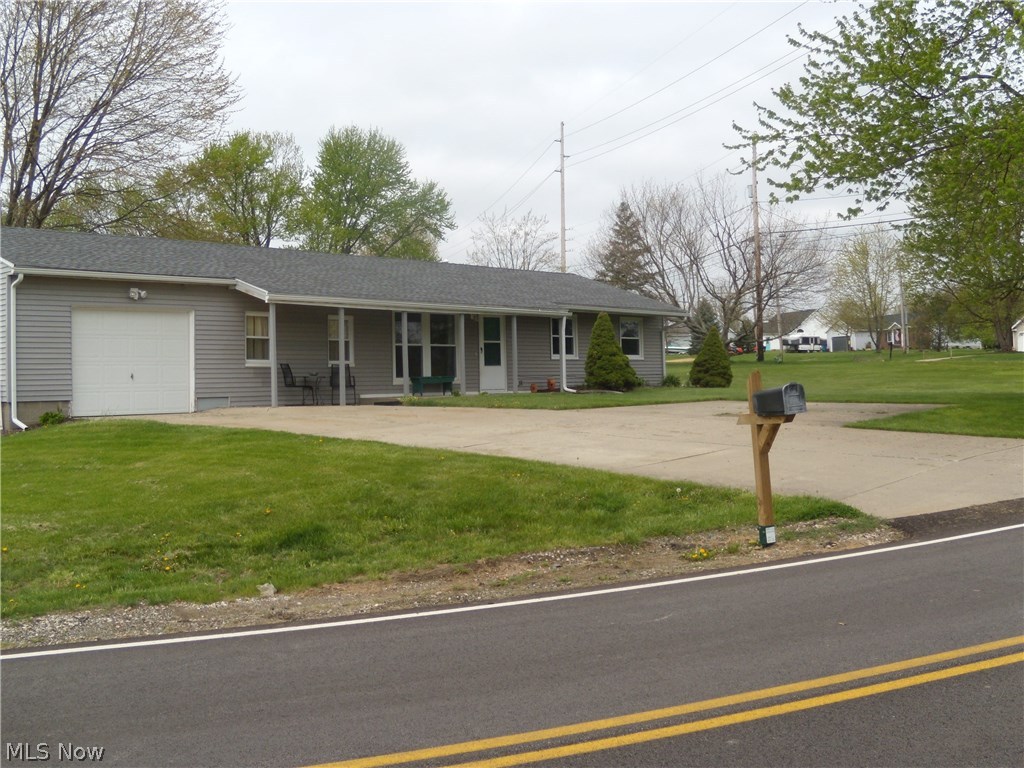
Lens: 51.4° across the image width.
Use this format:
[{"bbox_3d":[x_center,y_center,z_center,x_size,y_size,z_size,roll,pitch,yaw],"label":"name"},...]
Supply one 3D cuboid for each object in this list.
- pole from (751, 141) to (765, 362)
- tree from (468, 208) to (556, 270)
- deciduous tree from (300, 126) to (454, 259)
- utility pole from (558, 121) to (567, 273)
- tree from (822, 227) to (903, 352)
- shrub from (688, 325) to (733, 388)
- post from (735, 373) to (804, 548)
[{"bbox_3d":[12.479,-6.770,54.000,0.380,11.300,0.380,-2,1,0],"label":"pole"},{"bbox_3d":[0.096,-6.162,68.000,5.800,10.100,5.600,0,1,0],"label":"tree"},{"bbox_3d":[-6.025,-5.936,47.000,6.900,10.900,6.600,0,1,0],"label":"deciduous tree"},{"bbox_3d":[4.103,-11.347,86.000,0.450,19.900,0.450,0,1,0],"label":"utility pole"},{"bbox_3d":[32.256,-8.697,98.000,7.400,11.600,7.200,0,1,0],"label":"tree"},{"bbox_3d":[5.928,-0.821,31.800,1.300,1.900,1.300,0,1,0],"label":"shrub"},{"bbox_3d":[2.172,0.635,8.944,0.210,1.500,0.790,-4,1,-20],"label":"post"}]

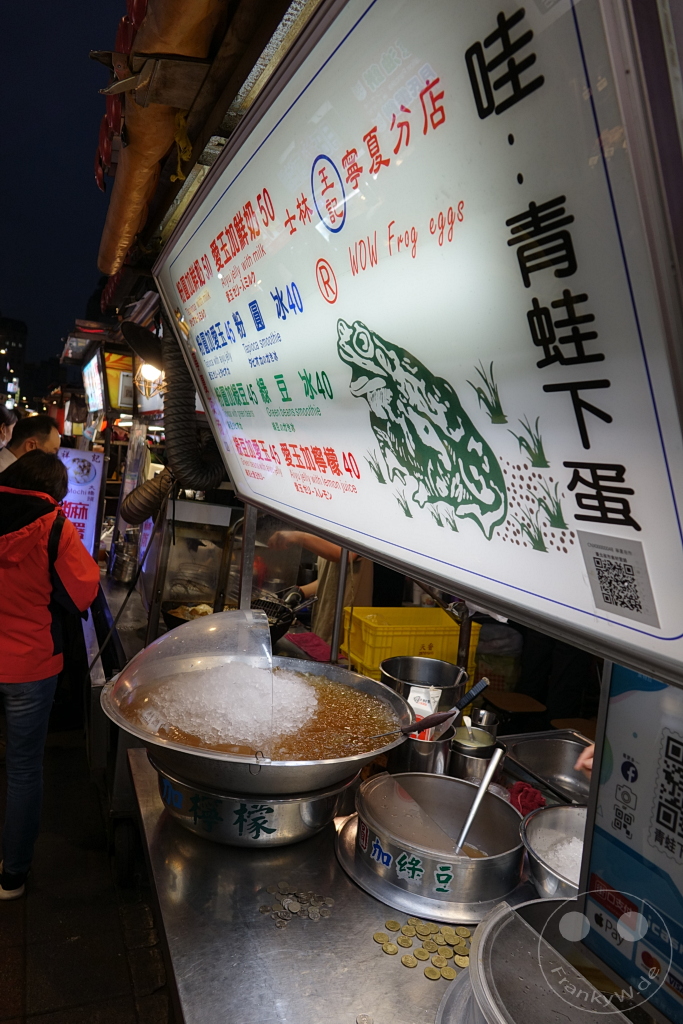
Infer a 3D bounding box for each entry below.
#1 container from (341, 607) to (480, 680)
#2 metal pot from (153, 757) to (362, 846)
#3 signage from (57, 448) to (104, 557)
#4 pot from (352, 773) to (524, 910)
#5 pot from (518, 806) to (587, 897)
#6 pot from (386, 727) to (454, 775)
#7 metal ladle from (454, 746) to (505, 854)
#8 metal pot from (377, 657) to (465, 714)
[{"bbox_3d":[0.344,0.635,3.465,0.600,0.210,0.380,3,6,-23],"label":"container"},{"bbox_3d":[-0.210,0.644,1.679,0.520,0.137,0.520,6,5,-1],"label":"metal pot"},{"bbox_3d":[-1.800,-0.039,4.673,0.305,0.760,0.080,4,5,-16],"label":"signage"},{"bbox_3d":[0.217,0.710,1.520,0.374,0.084,0.374,6,5,-1],"label":"pot"},{"bbox_3d":[0.530,0.745,1.365,0.354,0.140,0.354,6,5,-1],"label":"pot"},{"bbox_3d":[0.219,0.663,1.874,0.174,0.150,0.174,6,5,-1],"label":"pot"},{"bbox_3d":[0.320,0.692,1.609,0.080,0.070,0.390,8,28,26],"label":"metal ladle"},{"bbox_3d":[0.249,0.607,2.153,0.282,0.215,0.282,6,5,-1],"label":"metal pot"}]

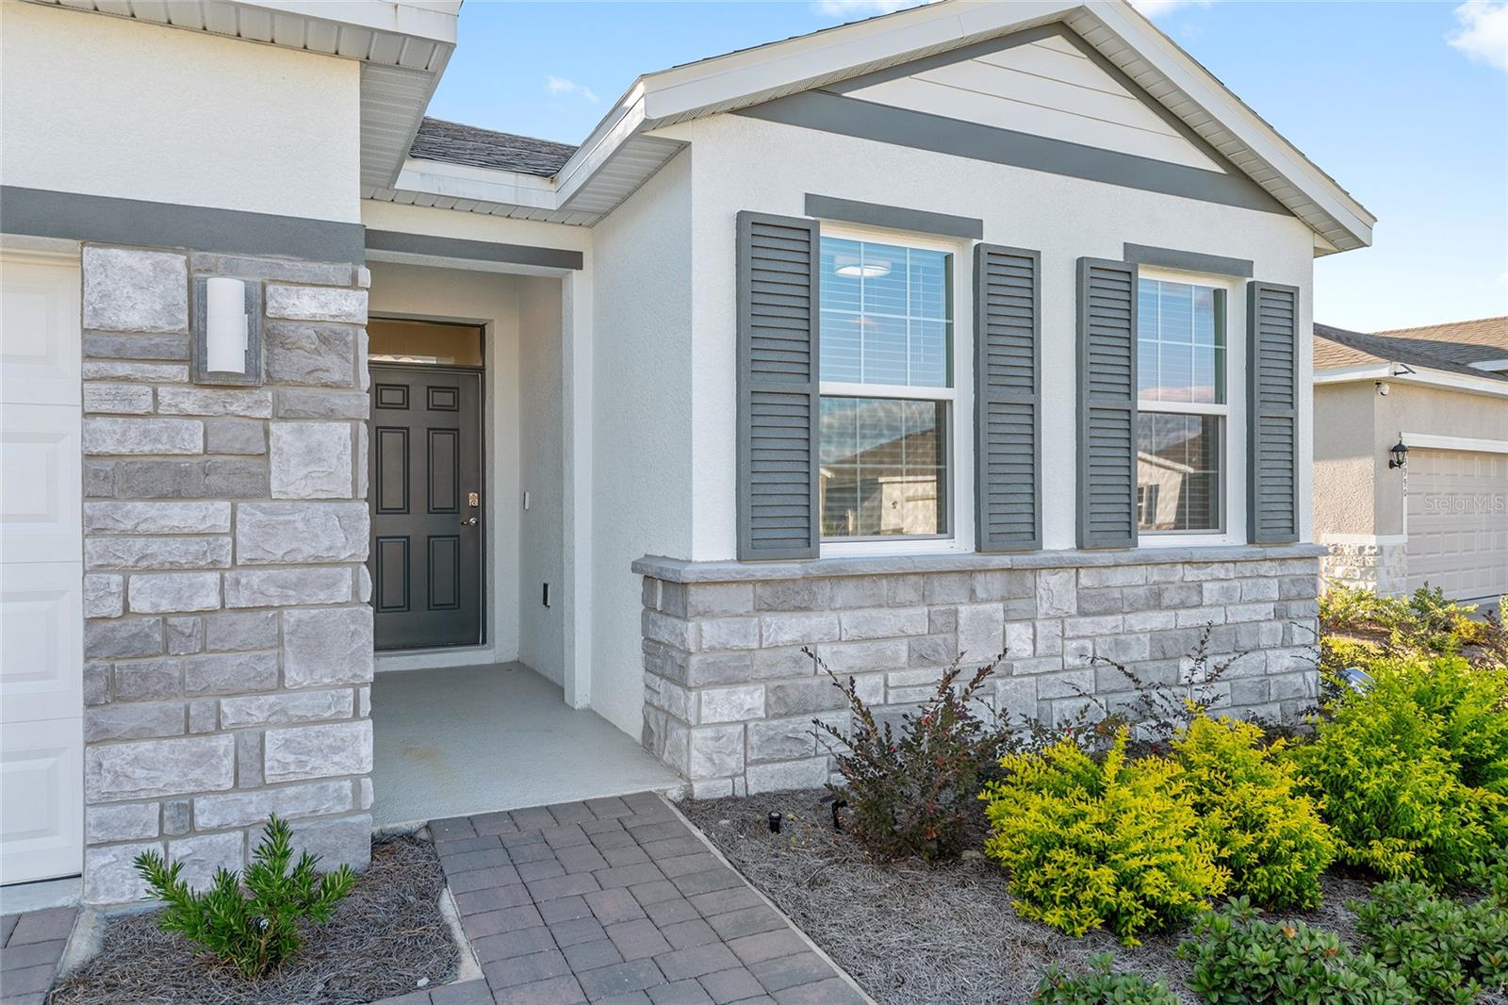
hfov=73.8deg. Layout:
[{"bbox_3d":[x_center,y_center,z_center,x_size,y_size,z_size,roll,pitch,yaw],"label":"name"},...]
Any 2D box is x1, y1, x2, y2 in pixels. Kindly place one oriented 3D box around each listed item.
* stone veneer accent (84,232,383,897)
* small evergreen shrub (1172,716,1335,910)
[{"bbox_3d":[-1.815,0.231,3.541,0.854,2.095,0.452,0,1,-25],"label":"stone veneer accent"},{"bbox_3d":[1.765,1.057,3.600,0.683,0.583,0.683,0,1,-25],"label":"small evergreen shrub"}]

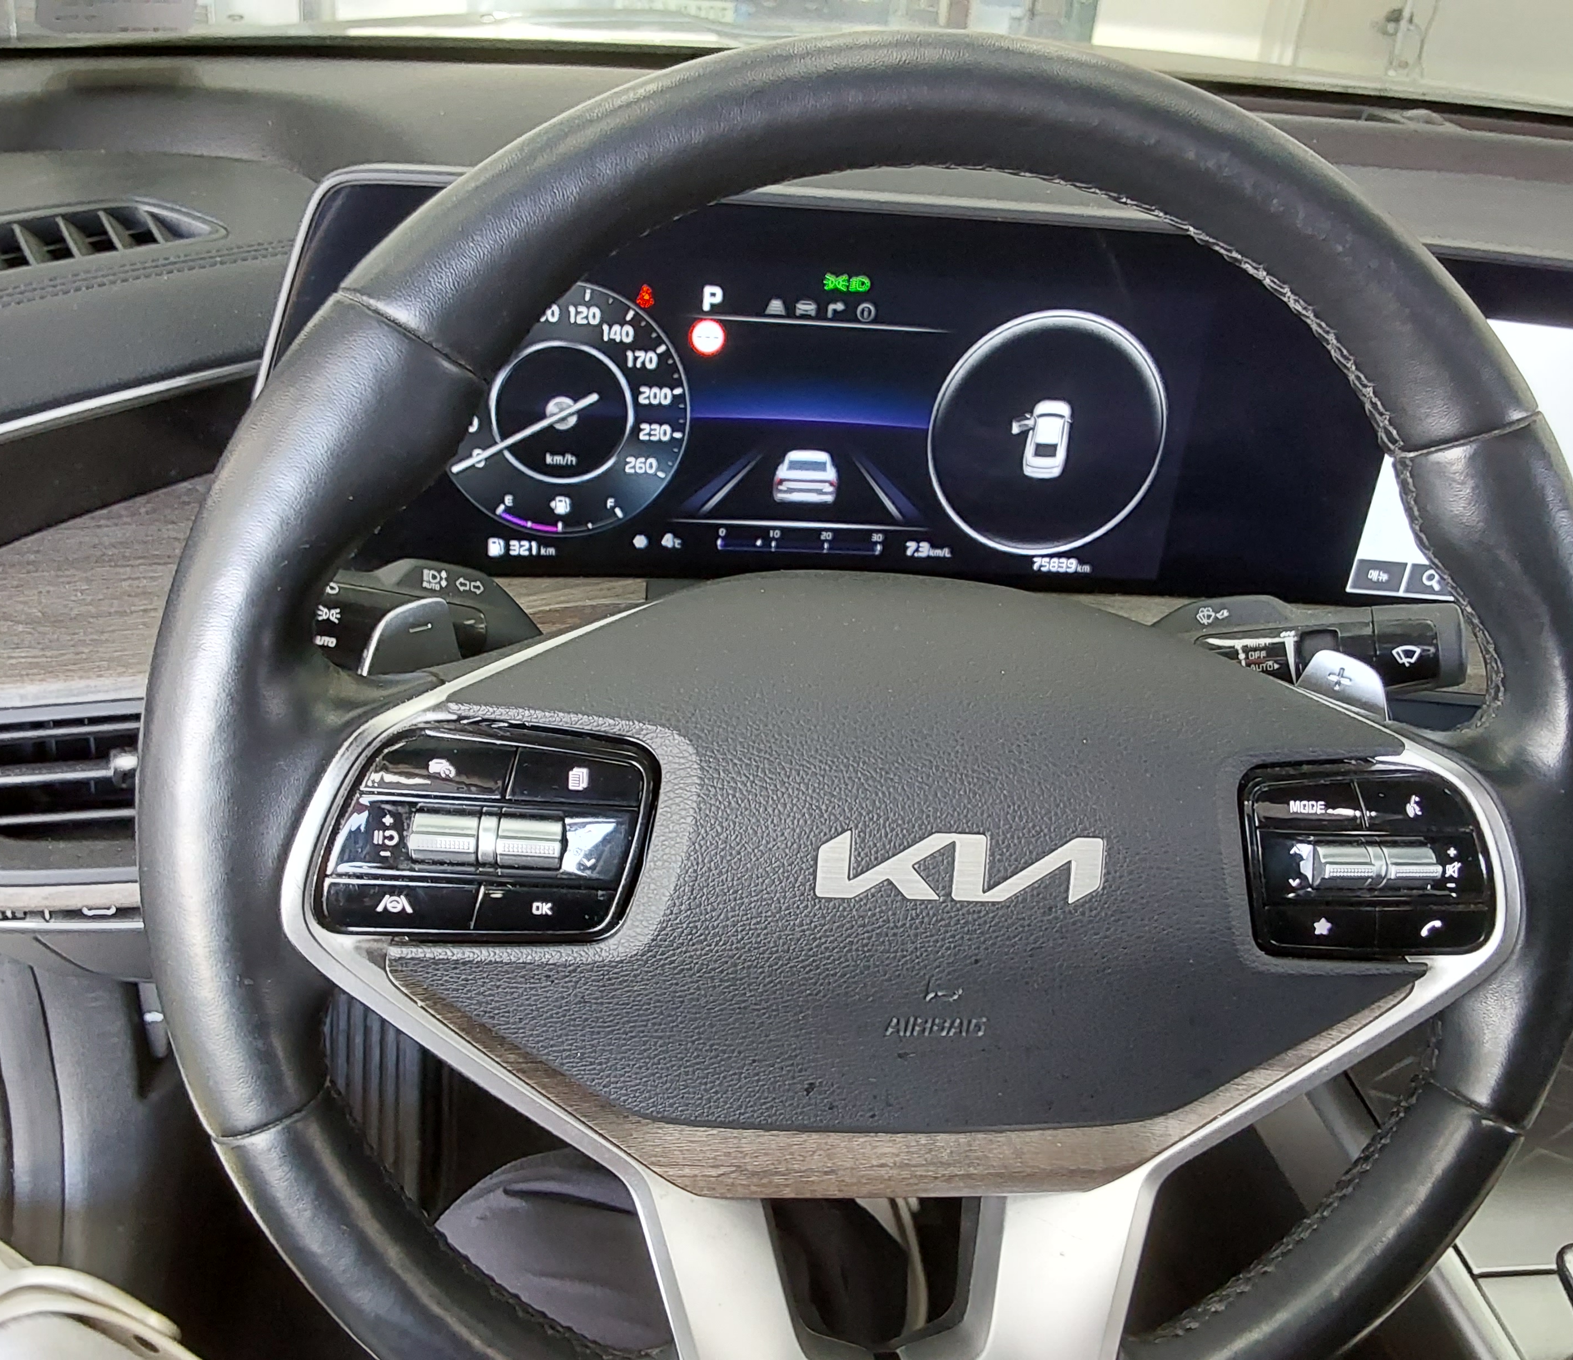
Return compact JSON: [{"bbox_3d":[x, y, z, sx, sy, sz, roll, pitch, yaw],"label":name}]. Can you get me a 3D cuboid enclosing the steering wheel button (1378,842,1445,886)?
[{"bbox_3d":[0.156,0.046,0.374,0.018,0.011,0.011,3,5,-11],"label":"steering wheel button"}]

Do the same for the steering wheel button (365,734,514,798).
[{"bbox_3d":[-0.078,0.018,0.331,0.033,0.014,0.008,3,5,-11],"label":"steering wheel button"}]

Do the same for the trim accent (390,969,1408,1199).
[{"bbox_3d":[0.032,0.103,0.369,0.255,0.067,0.024,3,5,-11],"label":"trim accent"}]

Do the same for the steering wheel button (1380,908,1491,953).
[{"bbox_3d":[0.164,0.064,0.379,0.033,0.012,0.008,3,5,-11],"label":"steering wheel button"}]

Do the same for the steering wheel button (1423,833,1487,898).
[{"bbox_3d":[0.172,0.047,0.378,0.018,0.016,0.008,3,5,-11],"label":"steering wheel button"}]

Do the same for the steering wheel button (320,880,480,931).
[{"bbox_3d":[-0.086,0.050,0.332,0.034,0.012,0.008,3,5,-11],"label":"steering wheel button"}]

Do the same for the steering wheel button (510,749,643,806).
[{"bbox_3d":[-0.048,0.022,0.336,0.031,0.012,0.008,3,5,-11],"label":"steering wheel button"}]

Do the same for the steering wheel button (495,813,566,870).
[{"bbox_3d":[-0.058,0.036,0.334,0.015,0.013,0.011,3,5,-11],"label":"steering wheel button"}]

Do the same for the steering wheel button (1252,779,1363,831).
[{"bbox_3d":[0.130,0.030,0.369,0.031,0.013,0.008,3,5,-11],"label":"steering wheel button"}]

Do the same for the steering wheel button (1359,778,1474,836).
[{"bbox_3d":[0.159,0.031,0.374,0.034,0.013,0.008,3,5,-11],"label":"steering wheel button"}]

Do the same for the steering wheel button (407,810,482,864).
[{"bbox_3d":[-0.077,0.034,0.331,0.015,0.012,0.011,3,5,-11],"label":"steering wheel button"}]

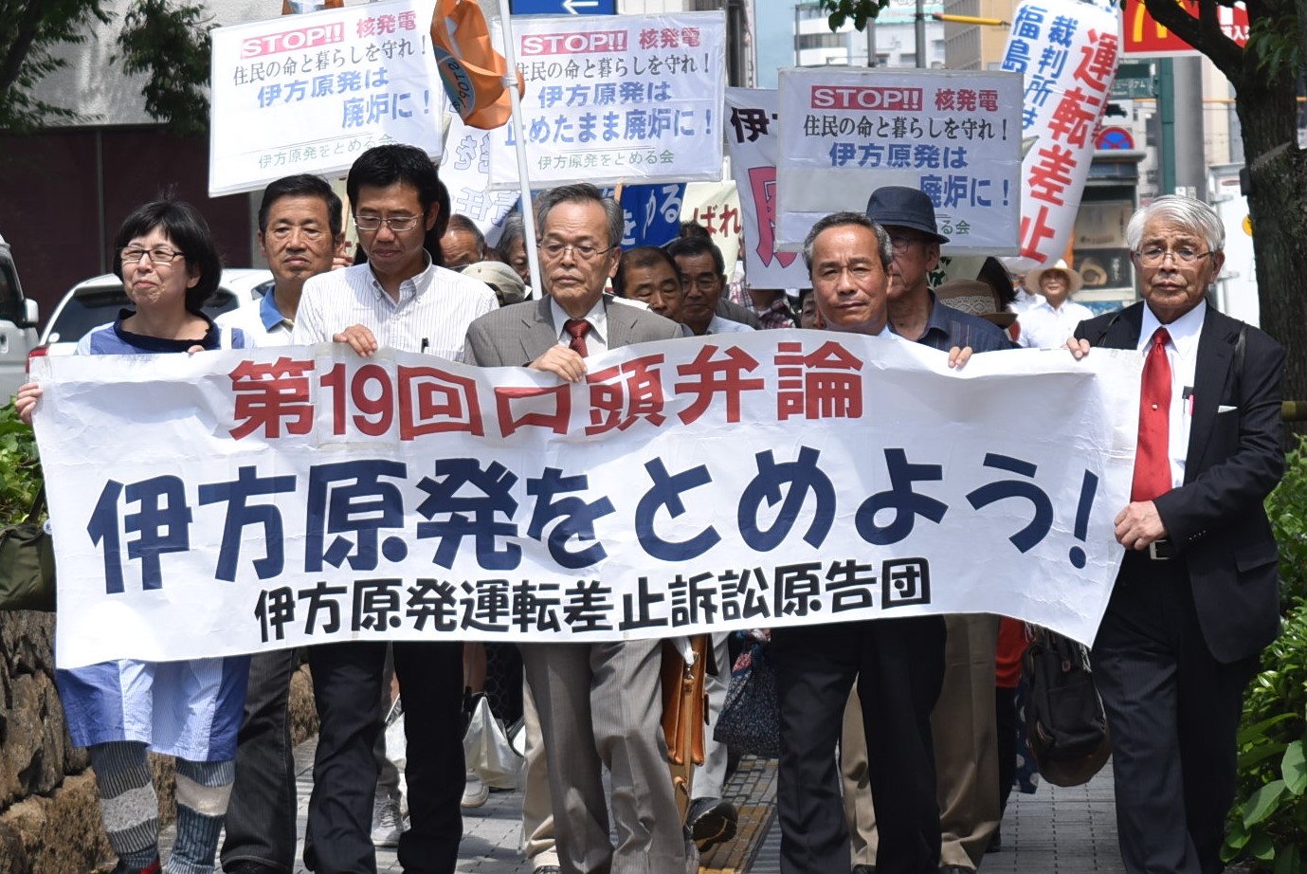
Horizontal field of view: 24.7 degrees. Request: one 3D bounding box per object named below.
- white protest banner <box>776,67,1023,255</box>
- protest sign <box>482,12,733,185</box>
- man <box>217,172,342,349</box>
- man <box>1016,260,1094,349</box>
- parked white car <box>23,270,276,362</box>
[{"bbox_3d":[0.643,-0.718,7.800,0.635,0.475,0.025,1,3,1],"label":"white protest banner"},{"bbox_3d":[-0.125,-0.914,8.100,0.635,0.472,0.025,0,3,-3],"label":"protest sign"},{"bbox_3d":[-0.907,0.222,7.297,0.540,1.700,0.420,0,3,5],"label":"man"},{"bbox_3d":[2.406,-0.233,17.757,0.540,1.690,0.380,0,3,7],"label":"man"},{"bbox_3d":[-3.230,-0.412,22.504,1.730,1.630,4.450,0,3,6],"label":"parked white car"}]

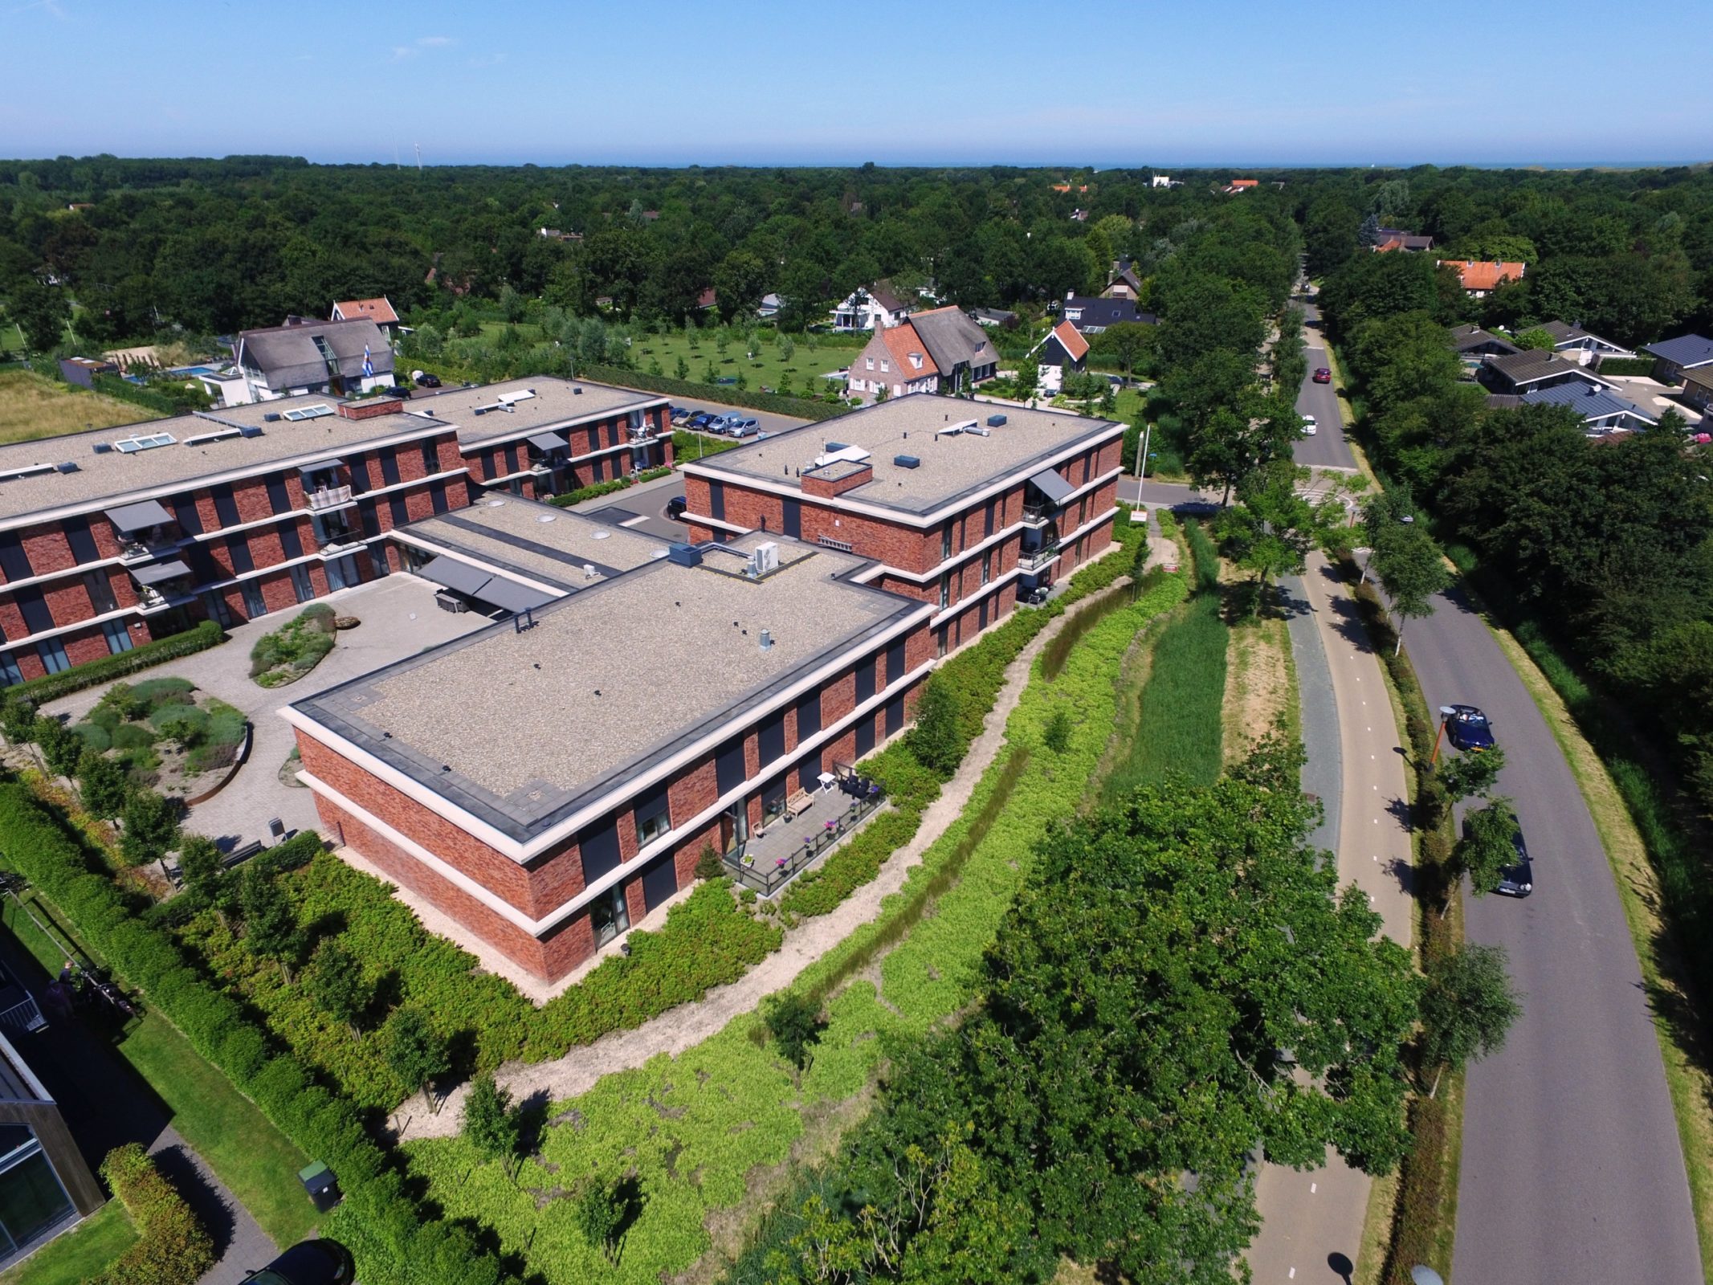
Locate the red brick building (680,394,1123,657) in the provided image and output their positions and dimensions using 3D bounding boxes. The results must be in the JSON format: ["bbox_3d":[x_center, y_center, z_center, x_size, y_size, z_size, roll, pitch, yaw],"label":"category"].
[{"bbox_3d":[4.387,-9.321,68.655,18.248,8.940,27.188,18,31,32],"label":"red brick building"}]

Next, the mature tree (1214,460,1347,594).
[{"bbox_3d":[27.068,-6.419,63.759,8.180,10.590,8.180,0,26,0],"label":"mature tree"}]

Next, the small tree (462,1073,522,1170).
[{"bbox_3d":[-10.383,14.103,28.597,1.570,4.290,1.570,0,26,0],"label":"small tree"}]

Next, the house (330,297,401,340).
[{"bbox_3d":[-78.082,-51.153,157.425,6.100,6.500,8.200,20,32,35],"label":"house"}]

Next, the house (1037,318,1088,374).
[{"bbox_3d":[27.728,-39.538,135.355,6.560,7.200,11.220,10,28,19],"label":"house"}]

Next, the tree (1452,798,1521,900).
[{"bbox_3d":[22.879,8.150,36.389,2.300,5.700,2.300,0,26,0],"label":"tree"}]

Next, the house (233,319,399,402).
[{"bbox_3d":[-69.200,-36.095,126.700,9.300,8.600,16.200,20,32,35],"label":"house"}]

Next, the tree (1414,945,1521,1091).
[{"bbox_3d":[18.750,12.043,30.740,2.700,6.200,2.700,0,26,0],"label":"tree"}]

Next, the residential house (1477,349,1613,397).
[{"bbox_3d":[89.819,-34.383,128.010,11.130,4.370,16.850,9,27,17],"label":"residential house"}]

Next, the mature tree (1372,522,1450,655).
[{"bbox_3d":[31.693,-2.850,56.620,4.100,7.900,4.100,0,26,0],"label":"mature tree"}]

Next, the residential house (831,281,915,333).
[{"bbox_3d":[3.015,-60.145,175.805,10.200,7.000,11.500,13,29,24],"label":"residential house"}]

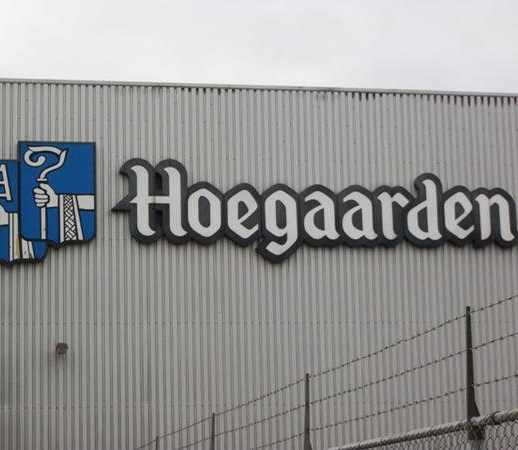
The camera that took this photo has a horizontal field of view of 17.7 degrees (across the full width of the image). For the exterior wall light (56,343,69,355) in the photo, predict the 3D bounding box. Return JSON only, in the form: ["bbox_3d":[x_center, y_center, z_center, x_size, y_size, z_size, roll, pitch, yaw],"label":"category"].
[{"bbox_3d":[-4.966,3.122,42.098,0.300,0.260,0.200,1,-11,-13],"label":"exterior wall light"}]

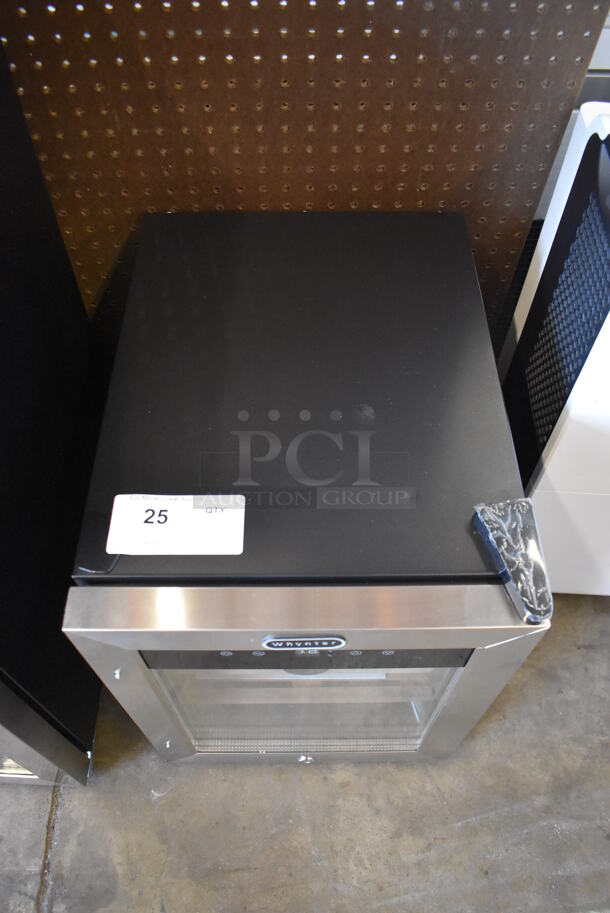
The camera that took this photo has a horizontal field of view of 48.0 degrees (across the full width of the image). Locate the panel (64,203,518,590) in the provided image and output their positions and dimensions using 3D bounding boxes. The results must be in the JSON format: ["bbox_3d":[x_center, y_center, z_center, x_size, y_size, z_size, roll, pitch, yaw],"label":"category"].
[{"bbox_3d":[0.000,-0.084,0.632,0.345,0.020,0.433,0,55,0],"label":"panel"}]

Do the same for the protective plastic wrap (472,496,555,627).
[{"bbox_3d":[0.147,0.075,0.488,0.043,0.019,0.096,0,55,0],"label":"protective plastic wrap"}]

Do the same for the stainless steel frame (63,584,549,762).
[{"bbox_3d":[0.002,0.232,0.659,0.339,0.436,0.034,0,55,0],"label":"stainless steel frame"}]

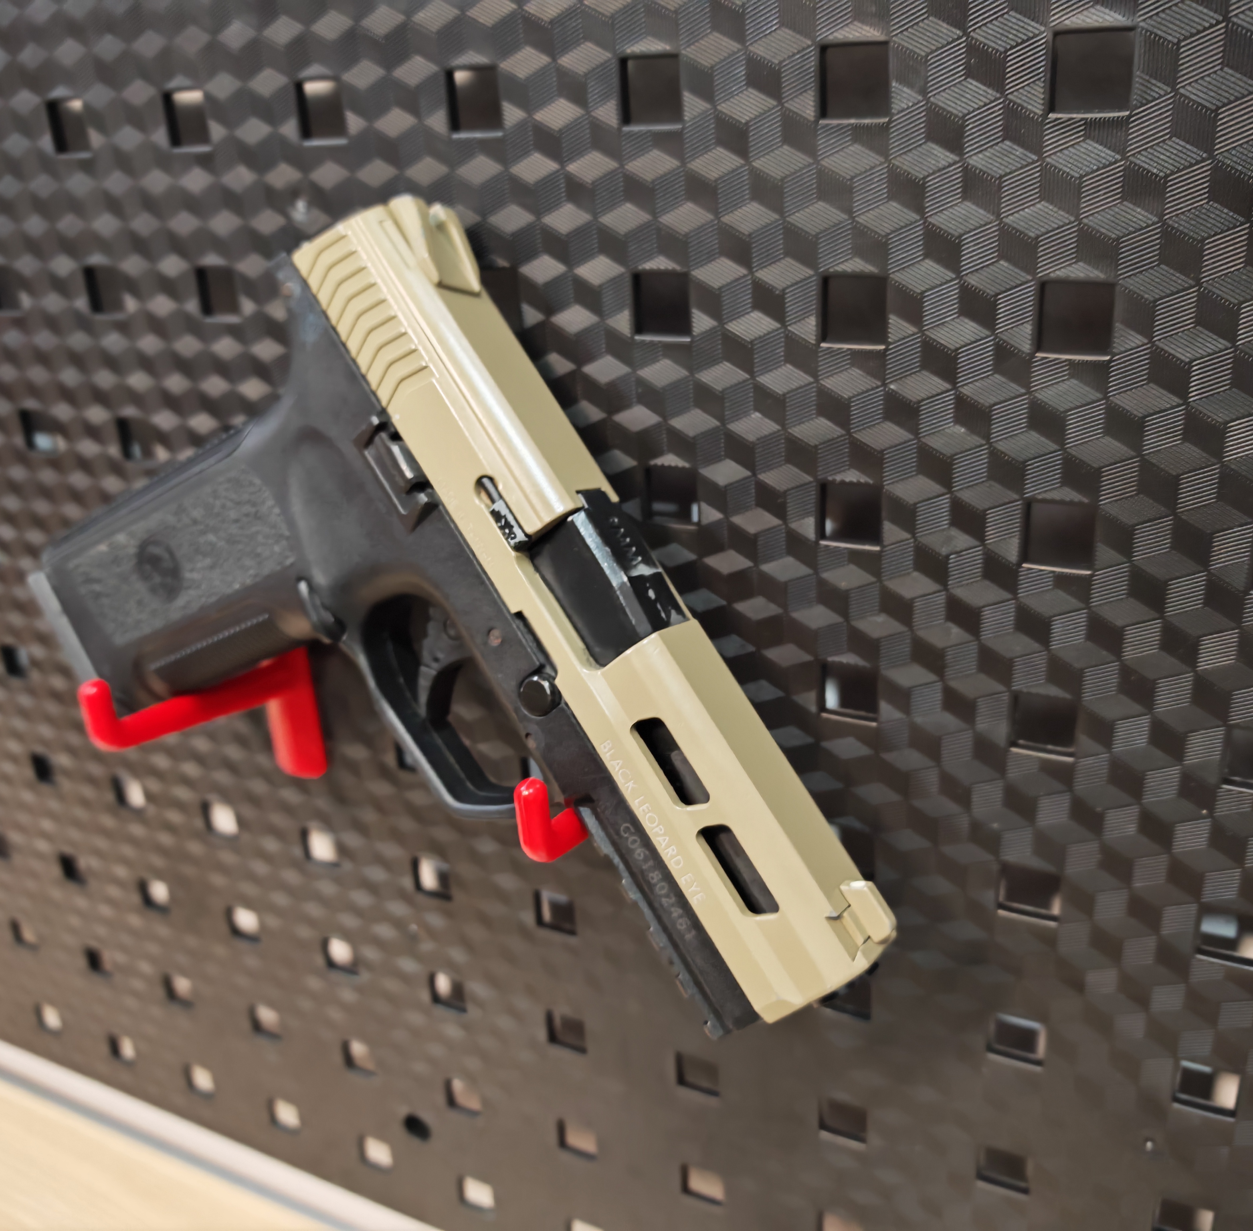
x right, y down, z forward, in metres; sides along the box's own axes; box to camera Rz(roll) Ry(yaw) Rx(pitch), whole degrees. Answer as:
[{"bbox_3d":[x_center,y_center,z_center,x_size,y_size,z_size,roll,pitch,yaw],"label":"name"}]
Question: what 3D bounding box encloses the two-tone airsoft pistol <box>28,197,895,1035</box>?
[{"bbox_3d":[-0.046,0.020,0.252,0.137,0.185,0.033,-32,-2,22],"label":"two-tone airsoft pistol"}]

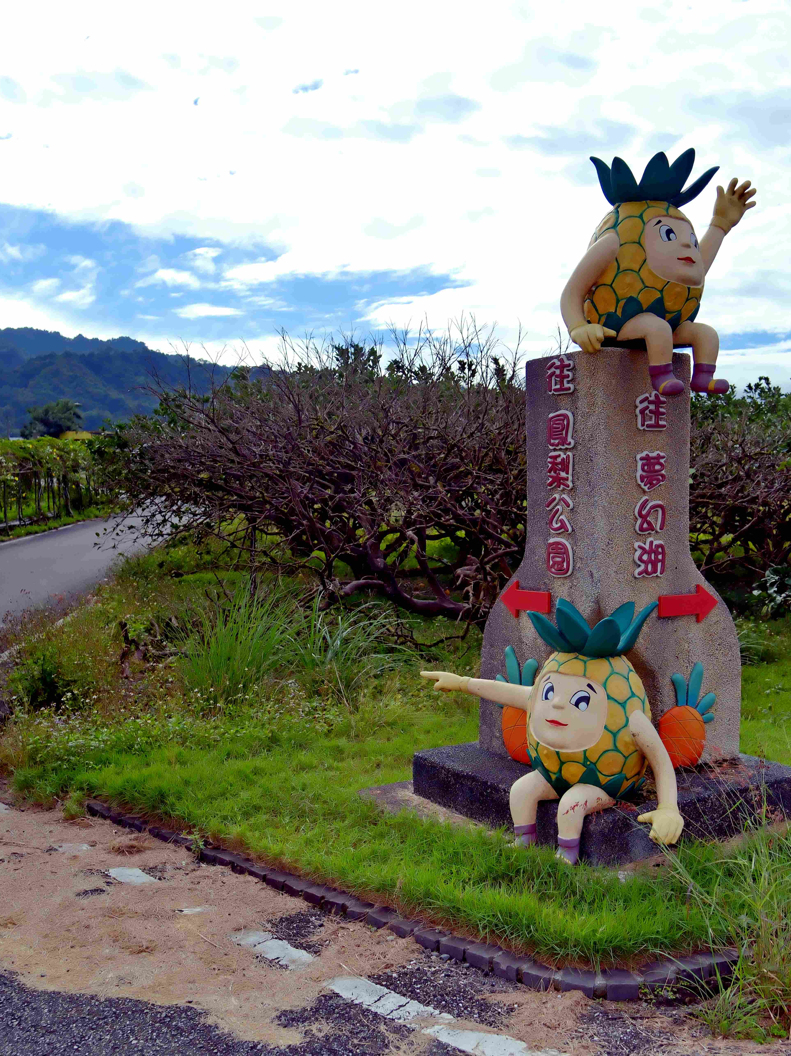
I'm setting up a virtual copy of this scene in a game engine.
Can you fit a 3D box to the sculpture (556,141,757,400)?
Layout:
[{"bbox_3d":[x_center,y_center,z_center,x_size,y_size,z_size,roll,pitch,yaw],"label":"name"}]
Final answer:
[{"bbox_3d":[1.265,-1.194,4.954,1.120,1.180,0.660,-2,3,-34],"label":"sculpture"}]

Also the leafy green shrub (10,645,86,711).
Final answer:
[{"bbox_3d":[-2.465,1.064,7.500,0.540,0.460,0.500,-1,3,-18],"label":"leafy green shrub"}]

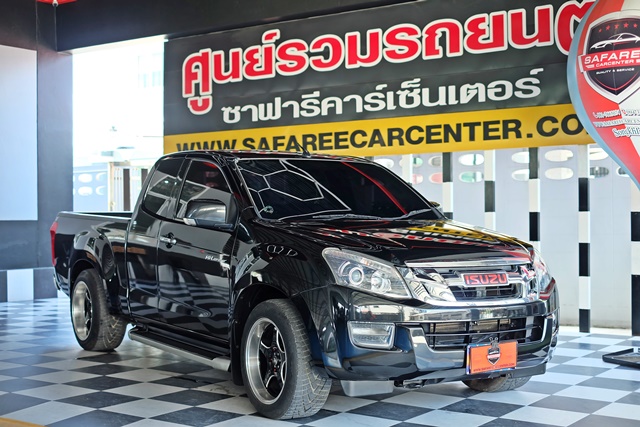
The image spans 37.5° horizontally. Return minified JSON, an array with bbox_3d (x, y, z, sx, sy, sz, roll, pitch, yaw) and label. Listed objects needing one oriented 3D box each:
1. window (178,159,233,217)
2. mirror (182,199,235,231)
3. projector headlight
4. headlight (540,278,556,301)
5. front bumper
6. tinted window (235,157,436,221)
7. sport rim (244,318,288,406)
[{"bbox_3d":[-0.752,-0.164,6.284,0.090,0.420,0.840,19,-10,-32],"label":"window"},{"bbox_3d":[-0.676,0.003,5.760,0.260,0.190,0.220,0,0,-33],"label":"mirror"},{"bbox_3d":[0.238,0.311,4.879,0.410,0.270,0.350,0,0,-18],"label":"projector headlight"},{"bbox_3d":[1.415,0.453,5.850,0.140,0.160,0.240,0,0,22],"label":"headlight"},{"bbox_3d":[0.807,0.663,5.268,1.800,0.490,0.500,0,0,-33],"label":"front bumper"},{"bbox_3d":[0.140,-0.173,6.285,1.420,0.700,0.170,0,-44,-33],"label":"tinted window"},{"bbox_3d":[-0.228,0.840,5.402,0.200,0.490,0.490,0,0,-33],"label":"sport rim"}]

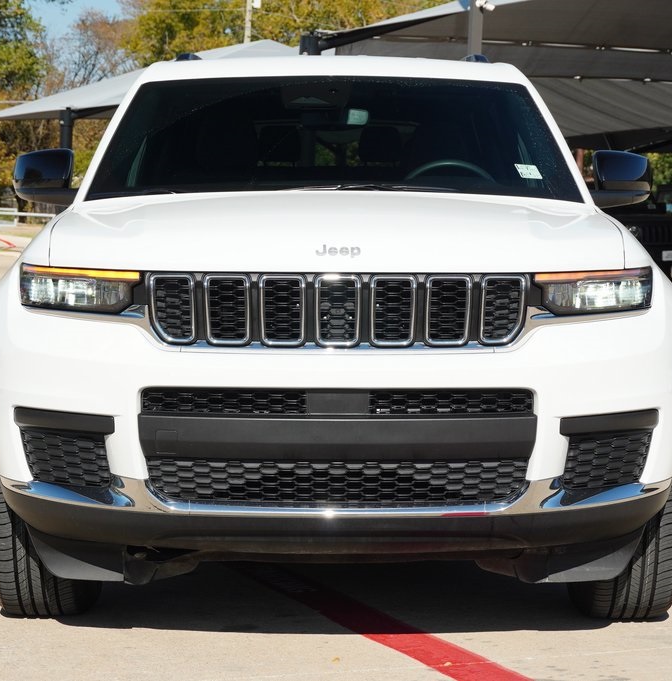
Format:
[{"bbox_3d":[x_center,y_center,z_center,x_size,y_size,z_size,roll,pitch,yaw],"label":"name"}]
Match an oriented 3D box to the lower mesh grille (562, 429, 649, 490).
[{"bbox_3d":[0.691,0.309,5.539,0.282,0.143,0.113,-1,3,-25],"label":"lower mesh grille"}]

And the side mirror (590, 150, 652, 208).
[{"bbox_3d":[0.954,-0.544,7.200,0.225,0.195,0.170,0,3,-1],"label":"side mirror"}]

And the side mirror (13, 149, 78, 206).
[{"bbox_3d":[-0.972,-0.551,7.200,0.225,0.195,0.170,0,3,-1],"label":"side mirror"}]

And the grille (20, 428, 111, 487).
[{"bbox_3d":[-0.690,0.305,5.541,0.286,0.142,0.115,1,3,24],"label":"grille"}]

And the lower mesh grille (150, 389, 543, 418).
[{"bbox_3d":[0.002,0.153,5.389,0.997,0.070,0.111,0,3,-1],"label":"lower mesh grille"}]

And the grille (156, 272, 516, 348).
[{"bbox_3d":[0.002,-0.077,5.365,0.952,0.190,0.121,0,3,-1],"label":"grille"}]

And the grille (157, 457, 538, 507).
[{"bbox_3d":[0.007,0.349,5.376,0.964,0.115,0.118,0,3,-1],"label":"grille"}]

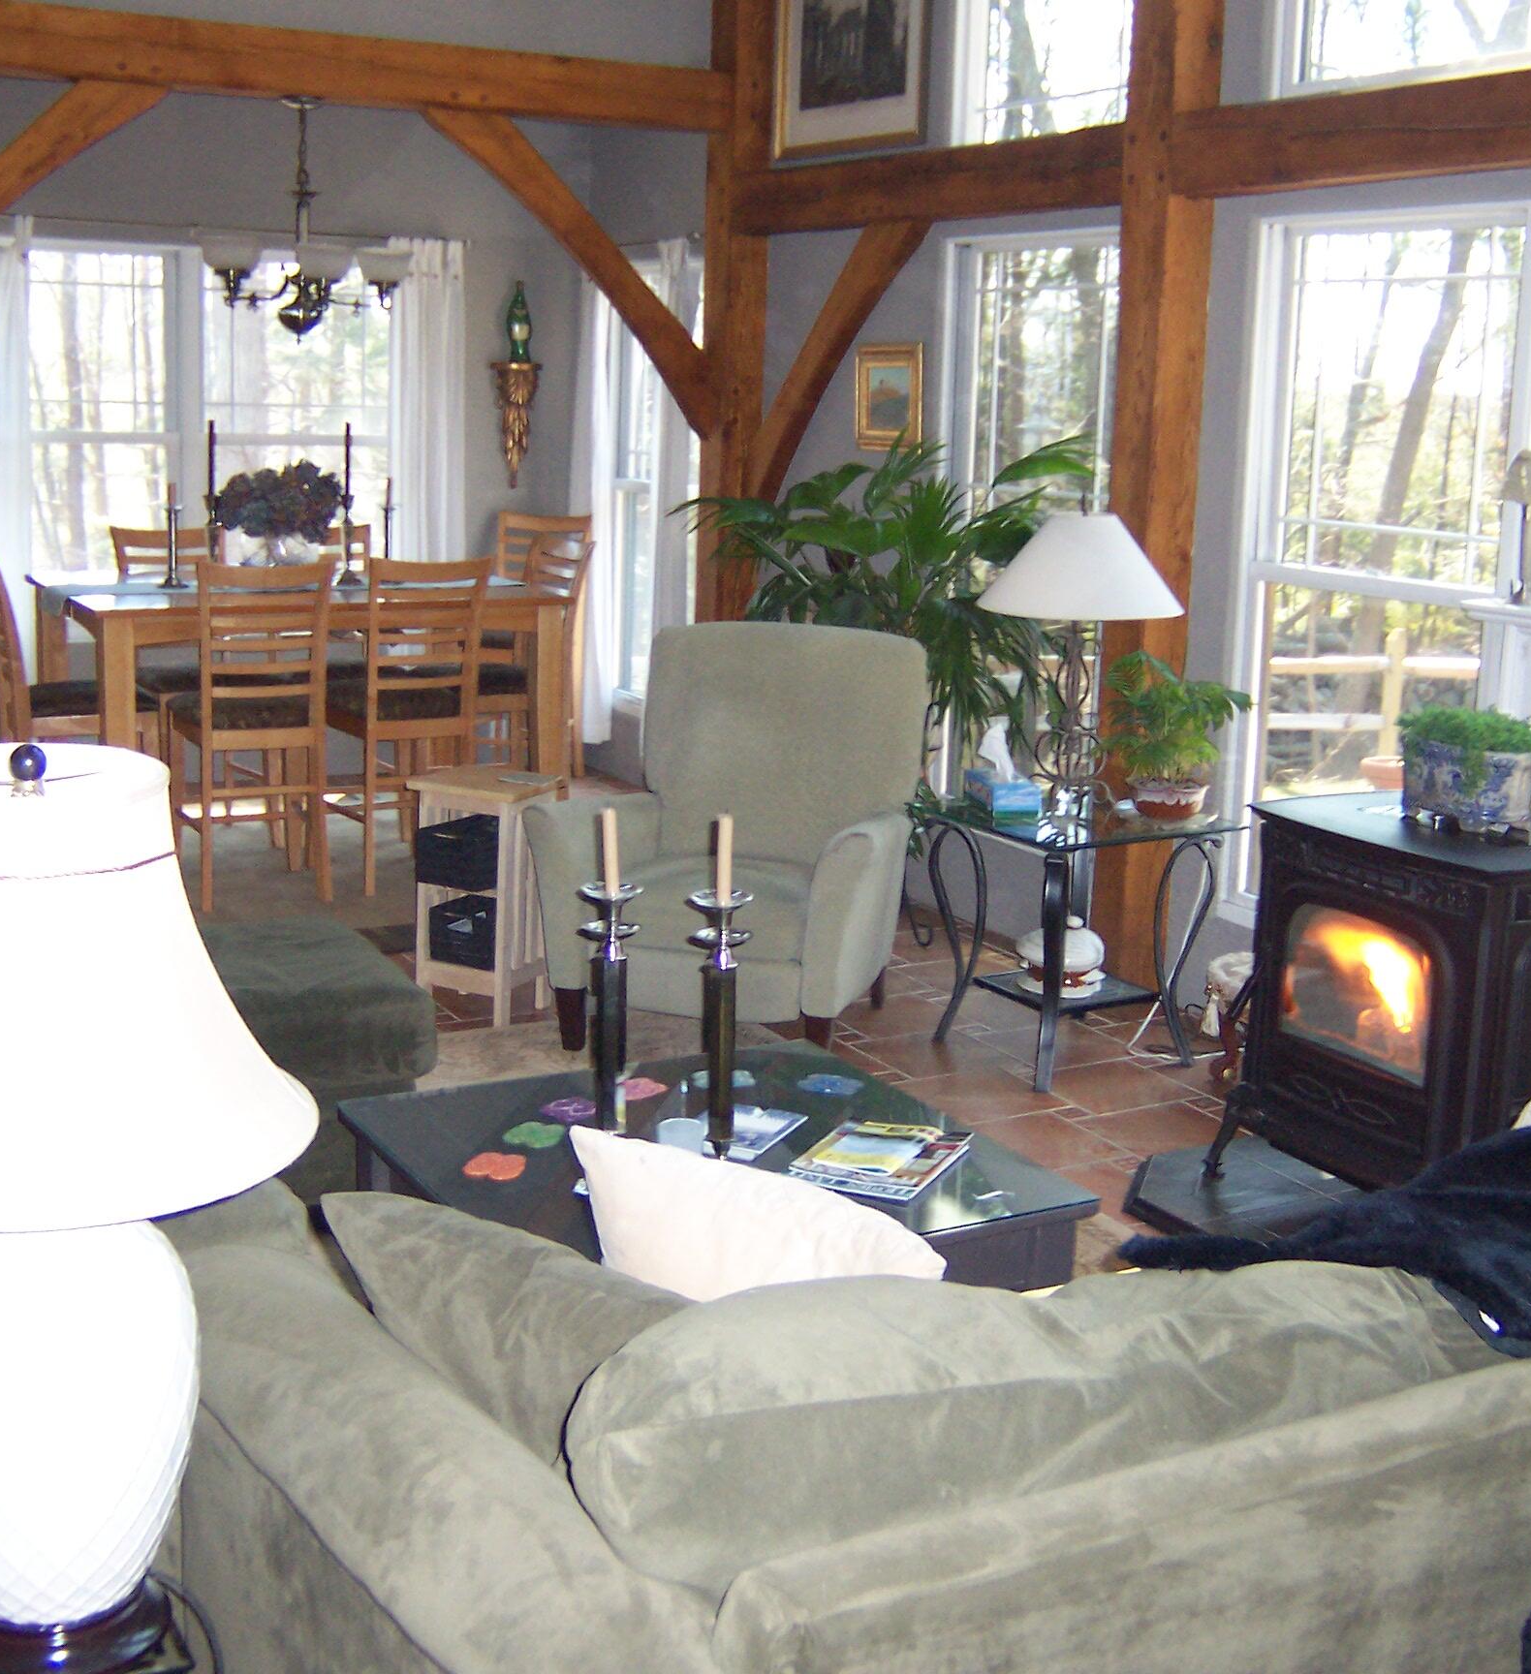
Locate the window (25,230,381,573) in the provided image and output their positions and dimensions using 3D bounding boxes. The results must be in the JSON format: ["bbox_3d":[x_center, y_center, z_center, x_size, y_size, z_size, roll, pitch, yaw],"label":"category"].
[{"bbox_3d":[-2.236,-1.624,8.496,1.580,1.400,0.130,-4,13,-24],"label":"window"}]

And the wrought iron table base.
[{"bbox_3d":[0.724,0.255,5.253,0.520,0.570,0.520,-7,14,-34],"label":"wrought iron table base"}]

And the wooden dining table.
[{"bbox_3d":[-1.548,-0.373,7.235,1.575,0.912,0.900,-5,13,-29],"label":"wooden dining table"}]

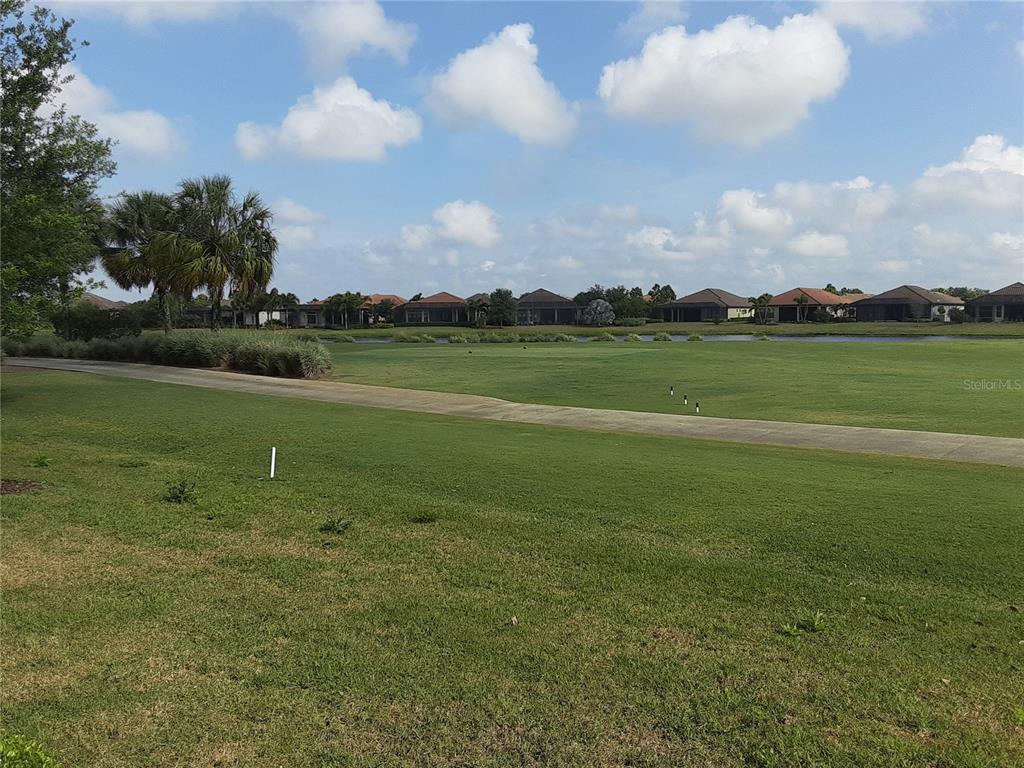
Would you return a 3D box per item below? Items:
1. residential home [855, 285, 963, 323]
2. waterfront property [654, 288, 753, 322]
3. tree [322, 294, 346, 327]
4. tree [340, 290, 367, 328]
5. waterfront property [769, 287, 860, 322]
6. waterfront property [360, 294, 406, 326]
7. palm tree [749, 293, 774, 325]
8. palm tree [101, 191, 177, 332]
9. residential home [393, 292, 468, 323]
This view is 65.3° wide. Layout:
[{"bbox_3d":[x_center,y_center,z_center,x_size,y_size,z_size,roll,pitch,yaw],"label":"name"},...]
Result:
[{"bbox_3d":[68.246,-14.004,139.386,14.000,6.100,17.000,4,7,38],"label":"residential home"},{"bbox_3d":[38.247,-15.348,154.810,14.000,6.200,17.000,3,6,33],"label":"waterfront property"},{"bbox_3d":[-28.901,-11.948,129.759,3.600,5.200,3.600,0,5,0],"label":"tree"},{"bbox_3d":[-25.413,-11.881,127.721,3.900,6.000,3.900,0,5,0],"label":"tree"},{"bbox_3d":[55.907,-14.730,148.824,13.000,5.900,17.000,3,6,33],"label":"waterfront property"},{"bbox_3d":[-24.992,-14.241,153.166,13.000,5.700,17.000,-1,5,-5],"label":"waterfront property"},{"bbox_3d":[42.161,-12.695,134.754,3.800,5.300,3.800,0,5,0],"label":"palm tree"},{"bbox_3d":[-17.642,-5.509,37.670,3.900,7.100,3.900,0,5,0],"label":"palm tree"},{"bbox_3d":[-13.662,-13.673,144.166,12.500,5.700,17.000,0,5,5],"label":"residential home"}]

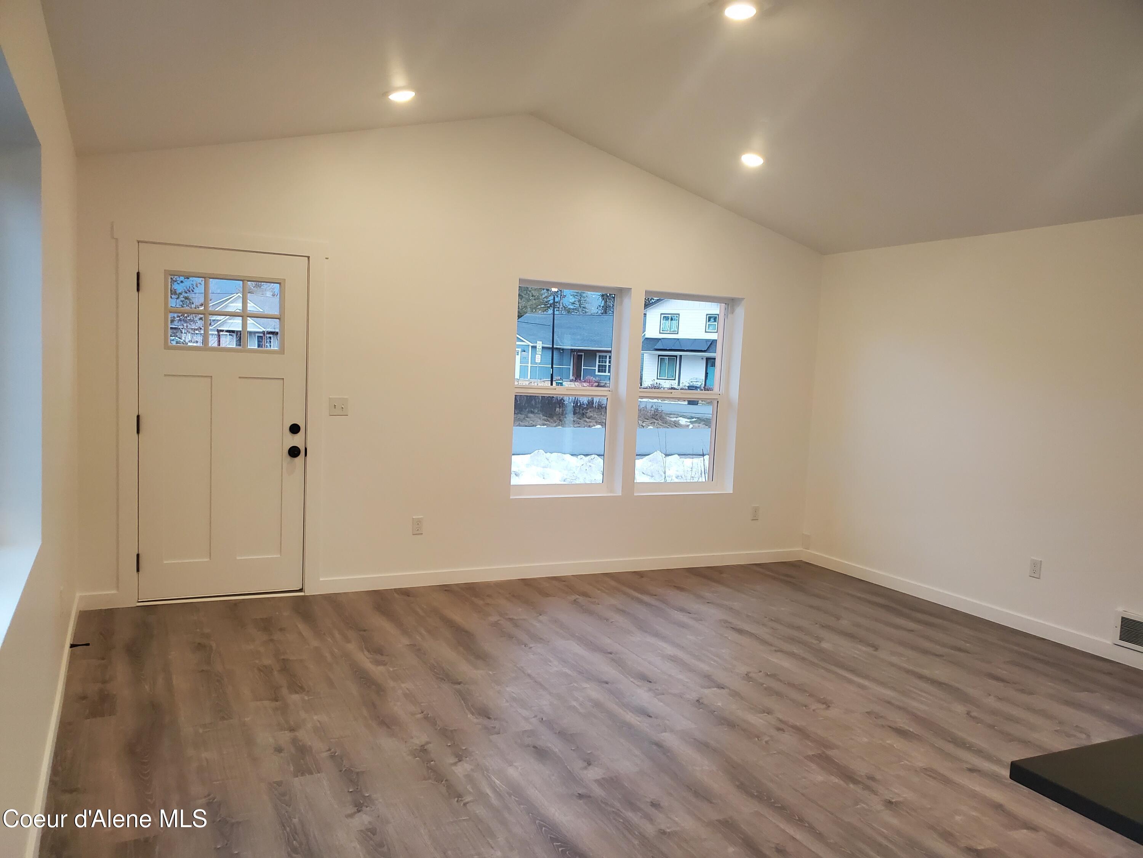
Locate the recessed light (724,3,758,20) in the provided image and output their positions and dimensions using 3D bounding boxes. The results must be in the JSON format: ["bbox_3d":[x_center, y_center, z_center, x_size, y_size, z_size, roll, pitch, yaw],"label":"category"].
[{"bbox_3d":[0.746,-1.840,3.784,0.155,0.045,0.155,3,4,0],"label":"recessed light"}]

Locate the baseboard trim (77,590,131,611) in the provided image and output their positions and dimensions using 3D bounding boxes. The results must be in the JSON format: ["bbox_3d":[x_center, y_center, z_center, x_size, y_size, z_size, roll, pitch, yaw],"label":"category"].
[{"bbox_3d":[-2.631,0.966,4.815,0.235,0.092,0.017,1,5,-27],"label":"baseboard trim"}]

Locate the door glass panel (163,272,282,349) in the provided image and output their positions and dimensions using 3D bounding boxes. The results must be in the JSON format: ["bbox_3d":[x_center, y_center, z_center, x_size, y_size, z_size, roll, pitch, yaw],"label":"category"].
[{"bbox_3d":[-2.005,-0.670,4.994,0.630,0.420,0.035,1,5,-27],"label":"door glass panel"}]

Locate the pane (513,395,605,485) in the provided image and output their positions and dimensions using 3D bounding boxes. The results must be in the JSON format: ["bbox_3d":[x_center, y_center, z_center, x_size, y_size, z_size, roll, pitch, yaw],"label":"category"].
[{"bbox_3d":[-0.070,0.082,6.173,0.750,0.640,0.030,1,5,-27],"label":"pane"}]

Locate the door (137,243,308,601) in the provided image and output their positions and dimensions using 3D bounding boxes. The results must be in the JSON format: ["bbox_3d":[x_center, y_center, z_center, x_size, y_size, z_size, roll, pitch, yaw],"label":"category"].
[{"bbox_3d":[-2.029,-0.023,5.053,0.910,2.030,0.060,1,5,-27],"label":"door"}]

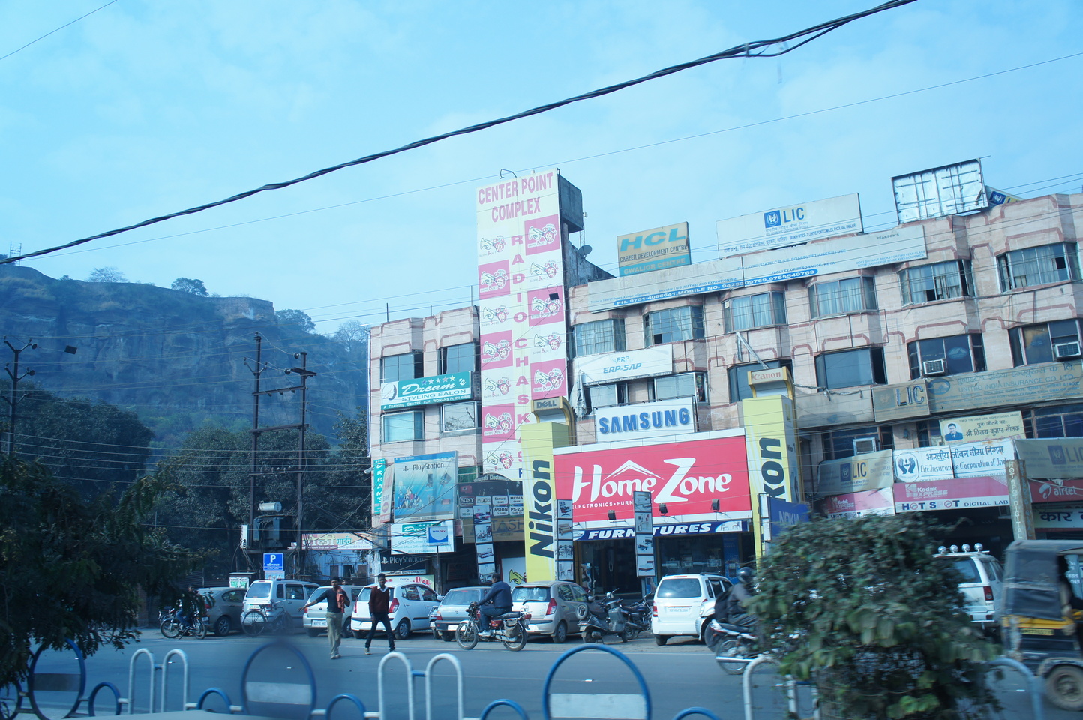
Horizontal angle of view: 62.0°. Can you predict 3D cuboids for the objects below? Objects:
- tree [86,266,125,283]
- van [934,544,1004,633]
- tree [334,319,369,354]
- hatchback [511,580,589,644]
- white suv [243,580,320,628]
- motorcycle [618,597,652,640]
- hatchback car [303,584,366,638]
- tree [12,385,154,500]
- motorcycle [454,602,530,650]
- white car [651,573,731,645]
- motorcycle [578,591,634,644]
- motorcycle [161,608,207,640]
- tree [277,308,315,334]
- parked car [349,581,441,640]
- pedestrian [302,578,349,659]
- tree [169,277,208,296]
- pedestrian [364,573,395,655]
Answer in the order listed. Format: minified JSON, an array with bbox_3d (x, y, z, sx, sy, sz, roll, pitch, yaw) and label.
[{"bbox_3d":[-135.179,-26.274,280.000,12.000,6.000,11.000,-2,-13,0],"label":"tree"},{"bbox_3d":[10.514,5.614,22.436,1.740,2.080,4.500,-11,-16,32],"label":"van"},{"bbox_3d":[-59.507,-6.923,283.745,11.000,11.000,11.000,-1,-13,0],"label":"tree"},{"bbox_3d":[0.353,6.810,24.646,1.610,1.540,3.560,-7,-14,24],"label":"hatchback"},{"bbox_3d":[-8.348,8.253,30.456,1.490,1.680,3.500,-9,-15,29],"label":"white suv"},{"bbox_3d":[2.736,7.049,24.788,0.720,1.120,2.000,-12,-17,37],"label":"motorcycle"},{"bbox_3d":[-5.673,7.828,28.317,1.660,1.500,3.670,-10,-15,29],"label":"hatchback car"},{"bbox_3d":[-26.179,7.308,51.237,9.500,13.000,9.500,-1,-13,0],"label":"tree"},{"bbox_3d":[-1.165,6.317,21.320,1.950,1.080,0.720,-7,-14,23],"label":"motorcycle"},{"bbox_3d":[3.946,6.252,22.858,1.490,1.680,3.500,-7,-14,23],"label":"white car"},{"bbox_3d":[1.630,6.730,23.650,1.800,1.250,0.680,10,-18,-42],"label":"motorcycle"},{"bbox_3d":[-10.890,7.989,27.623,1.970,1.080,0.720,-7,-14,20],"label":"motorcycle"},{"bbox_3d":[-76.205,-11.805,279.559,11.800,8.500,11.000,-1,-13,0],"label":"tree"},{"bbox_3d":[-4.027,7.366,26.663,1.610,1.540,3.560,-7,-14,22],"label":"parked car"},{"bbox_3d":[-4.720,5.651,19.793,1.020,1.690,0.450,-1,-13,-7],"label":"pedestrian"},{"bbox_3d":[-109.299,-22.464,280.000,12.000,6.600,11.000,-2,-13,0],"label":"tree"},{"bbox_3d":[-3.653,5.731,20.399,0.660,1.740,0.500,3,-14,-19],"label":"pedestrian"}]

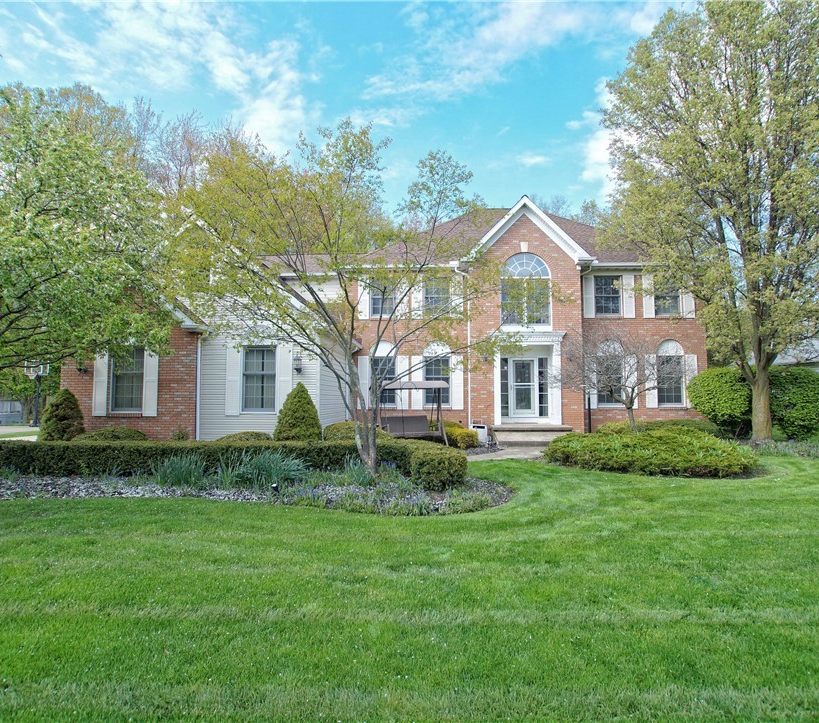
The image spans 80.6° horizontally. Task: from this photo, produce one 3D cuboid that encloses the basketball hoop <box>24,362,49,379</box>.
[{"bbox_3d":[-20.200,0.487,26.029,1.320,1.020,0.750,0,-4,0],"label":"basketball hoop"}]

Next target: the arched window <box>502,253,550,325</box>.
[{"bbox_3d":[3.860,-2.389,16.006,1.700,2.450,0.160,0,-4,0],"label":"arched window"}]

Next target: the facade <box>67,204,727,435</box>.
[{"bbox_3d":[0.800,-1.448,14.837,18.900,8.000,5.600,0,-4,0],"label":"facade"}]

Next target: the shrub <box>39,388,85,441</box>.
[{"bbox_3d":[-8.220,1.470,11.275,1.000,1.650,1.000,0,-4,0],"label":"shrub"}]

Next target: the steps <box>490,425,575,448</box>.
[{"bbox_3d":[3.740,2.262,14.858,2.450,0.540,2.000,0,-4,0],"label":"steps"}]

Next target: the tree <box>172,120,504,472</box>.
[{"bbox_3d":[-1.400,-1.190,9.506,6.100,6.700,5.700,0,-4,0],"label":"tree"}]

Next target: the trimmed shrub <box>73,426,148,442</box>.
[{"bbox_3d":[-6.950,1.889,11.095,1.600,0.780,1.300,0,-4,0],"label":"trimmed shrub"}]

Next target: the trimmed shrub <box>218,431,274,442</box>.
[{"bbox_3d":[-3.920,1.986,11.489,1.400,0.650,1.200,0,-4,0],"label":"trimmed shrub"}]

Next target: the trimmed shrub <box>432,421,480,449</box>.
[{"bbox_3d":[1.400,2.159,14.384,1.400,0.720,1.250,0,-4,0],"label":"trimmed shrub"}]

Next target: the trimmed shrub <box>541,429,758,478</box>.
[{"bbox_3d":[5.000,1.873,10.294,3.700,0.720,2.900,0,-4,0],"label":"trimmed shrub"}]

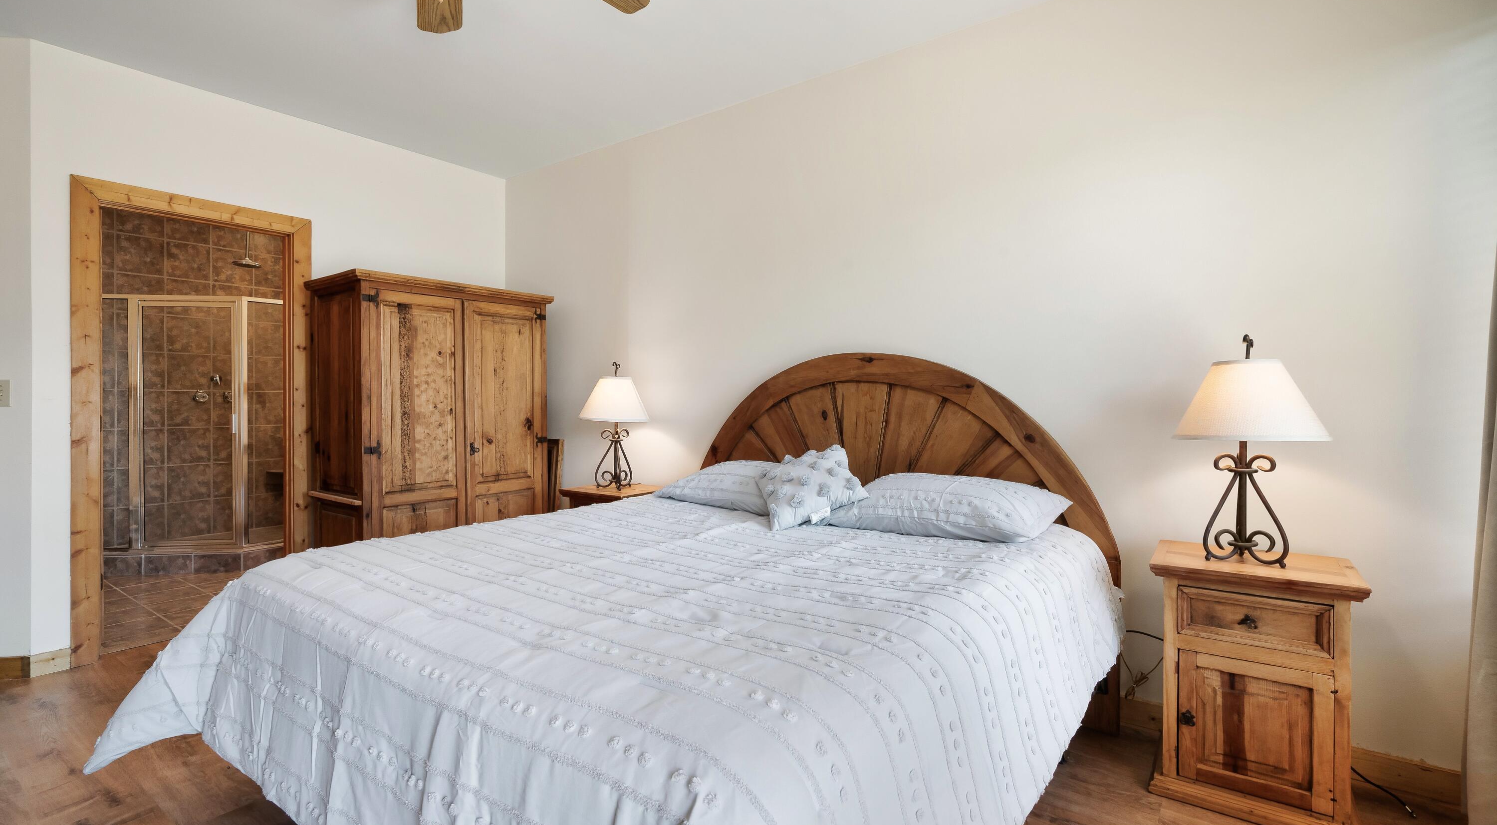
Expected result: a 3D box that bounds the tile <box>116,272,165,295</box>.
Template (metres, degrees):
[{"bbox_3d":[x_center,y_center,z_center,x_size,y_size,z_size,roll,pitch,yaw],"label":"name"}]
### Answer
[{"bbox_3d":[-4.848,-0.936,5.309,0.012,0.302,0.302,0,1,36],"label":"tile"}]

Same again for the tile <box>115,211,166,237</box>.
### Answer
[{"bbox_3d":[-4.848,-1.552,5.309,0.012,0.302,0.302,0,1,36],"label":"tile"}]

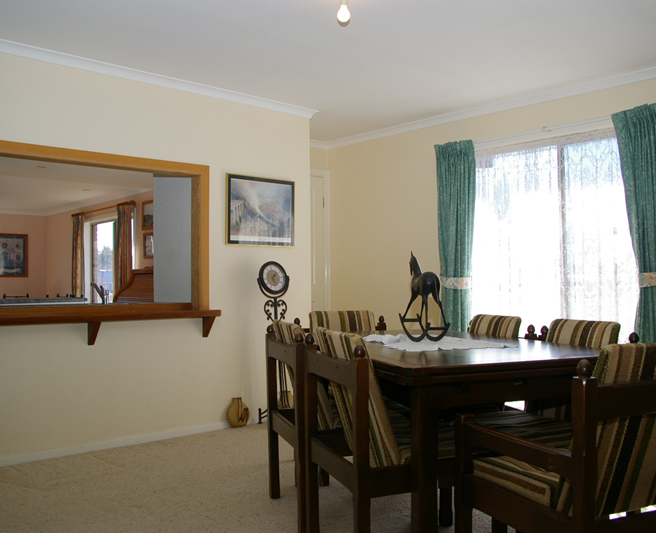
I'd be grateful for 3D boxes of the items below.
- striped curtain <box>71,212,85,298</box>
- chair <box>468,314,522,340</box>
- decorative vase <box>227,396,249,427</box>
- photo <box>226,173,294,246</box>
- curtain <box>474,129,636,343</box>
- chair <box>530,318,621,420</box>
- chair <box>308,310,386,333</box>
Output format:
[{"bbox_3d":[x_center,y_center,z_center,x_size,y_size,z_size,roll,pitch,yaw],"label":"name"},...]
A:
[{"bbox_3d":[-4.373,0.179,10.494,0.420,2.200,0.120,-2,-2,44],"label":"striped curtain"},{"bbox_3d":[0.659,0.680,3.003,0.560,0.860,0.510,1,-2,-28],"label":"chair"},{"bbox_3d":[-0.634,1.036,4.225,0.155,0.215,0.140,1,-2,-38],"label":"decorative vase"},{"bbox_3d":[-0.491,-0.402,4.452,0.590,0.510,0.025,1,-2,-38],"label":"photo"},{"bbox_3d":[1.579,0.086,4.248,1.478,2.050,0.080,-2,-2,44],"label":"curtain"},{"bbox_3d":[0.928,0.667,2.544,0.560,0.860,0.510,1,-2,-29],"label":"chair"},{"bbox_3d":[0.176,0.691,3.399,0.600,0.860,0.570,0,-1,-22],"label":"chair"}]

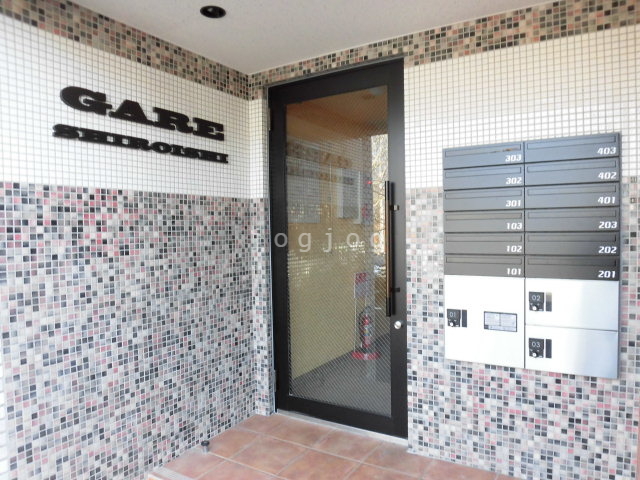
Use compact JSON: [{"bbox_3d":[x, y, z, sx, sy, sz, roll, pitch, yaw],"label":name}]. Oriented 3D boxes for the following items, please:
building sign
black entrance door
[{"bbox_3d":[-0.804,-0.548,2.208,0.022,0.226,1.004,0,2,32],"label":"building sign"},{"bbox_3d":[0.098,0.067,2.615,0.868,2.050,0.060,0,2,28],"label":"black entrance door"}]

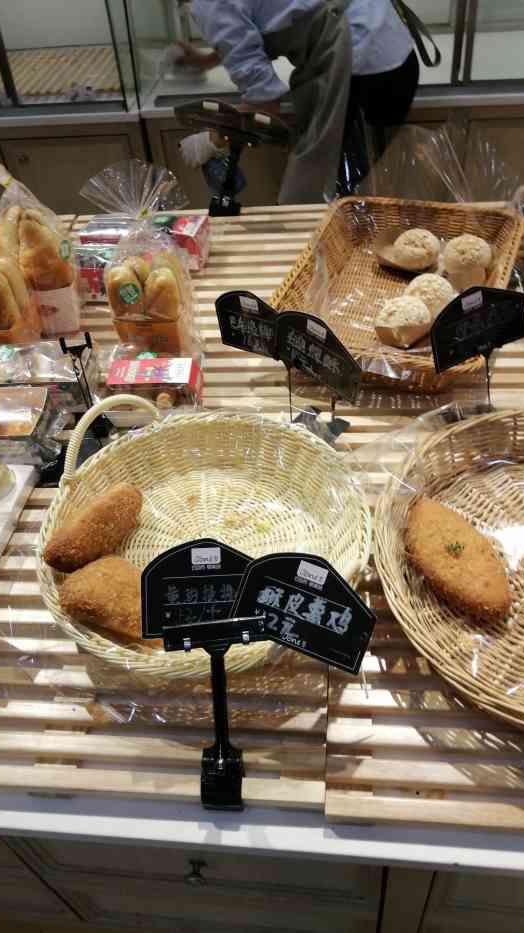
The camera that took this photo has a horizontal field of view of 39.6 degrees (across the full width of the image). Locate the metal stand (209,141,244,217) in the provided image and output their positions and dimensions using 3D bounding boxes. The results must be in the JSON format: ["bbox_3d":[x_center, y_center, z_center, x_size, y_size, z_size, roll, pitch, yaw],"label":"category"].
[{"bbox_3d":[-0.070,-0.552,1.385,0.055,0.138,0.049,0,46,7],"label":"metal stand"}]

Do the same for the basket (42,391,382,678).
[{"bbox_3d":[-0.057,0.067,0.767,0.347,0.148,0.347,-3,45,3],"label":"basket"}]

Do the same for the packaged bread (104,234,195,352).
[{"bbox_3d":[-0.164,-0.253,1.087,0.094,0.158,0.084,0,46,7],"label":"packaged bread"}]

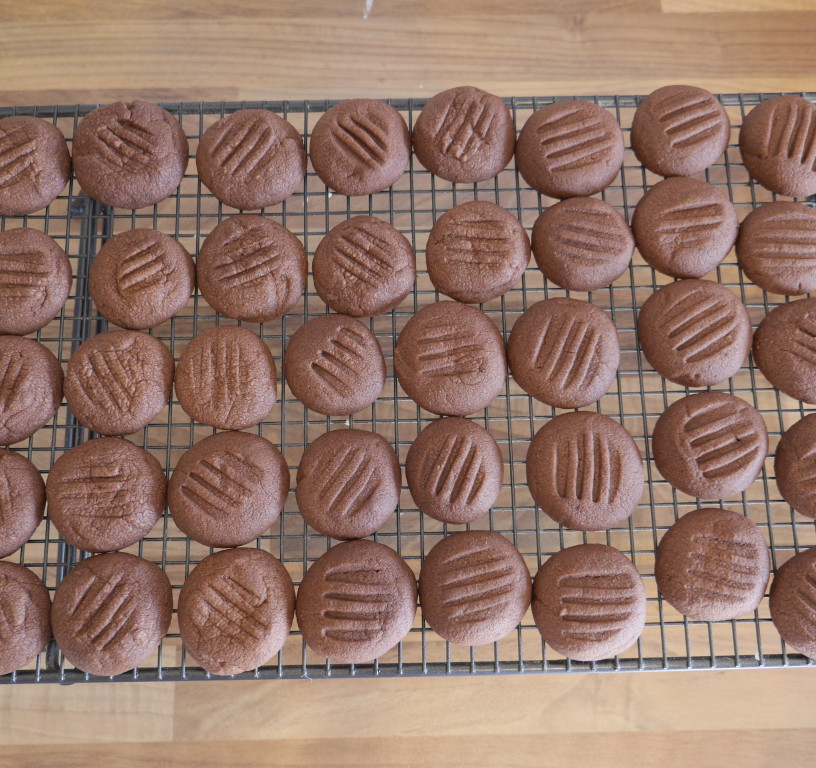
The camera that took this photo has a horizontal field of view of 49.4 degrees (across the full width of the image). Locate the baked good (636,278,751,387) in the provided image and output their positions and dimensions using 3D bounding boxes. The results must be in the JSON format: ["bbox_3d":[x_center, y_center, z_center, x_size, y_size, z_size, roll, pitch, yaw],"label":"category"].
[{"bbox_3d":[0.129,-0.024,0.402,0.051,0.015,0.050,-1,77,-1],"label":"baked good"}]

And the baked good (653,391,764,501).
[{"bbox_3d":[0.133,0.027,0.390,0.049,0.015,0.048,-1,77,-1],"label":"baked good"}]

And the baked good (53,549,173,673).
[{"bbox_3d":[-0.122,0.095,0.366,0.050,0.015,0.050,-1,77,0],"label":"baked good"}]

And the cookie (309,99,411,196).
[{"bbox_3d":[-0.023,-0.111,0.414,0.048,0.015,0.049,-1,77,0],"label":"cookie"}]

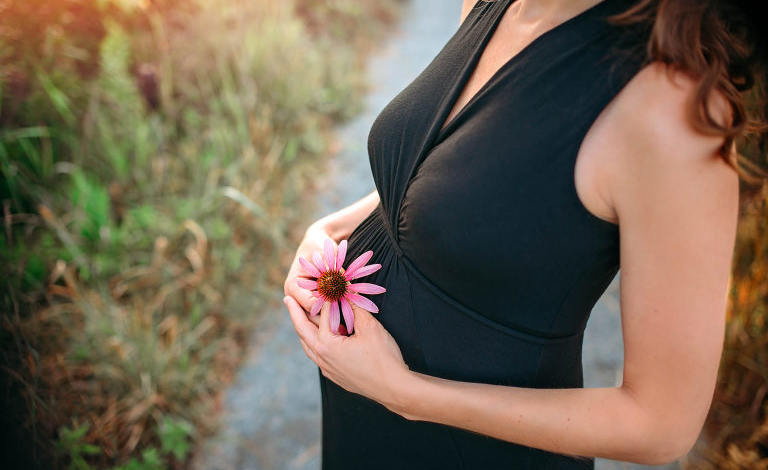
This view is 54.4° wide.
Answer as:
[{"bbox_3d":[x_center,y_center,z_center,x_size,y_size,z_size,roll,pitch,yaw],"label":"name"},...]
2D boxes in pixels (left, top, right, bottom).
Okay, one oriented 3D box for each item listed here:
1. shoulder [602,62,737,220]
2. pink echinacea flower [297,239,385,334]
[{"bbox_3d":[0.251,-0.083,0.660,0.110,0.140,0.105,-9,27,-18],"label":"shoulder"},{"bbox_3d":[-0.045,0.053,0.775,0.092,0.092,0.035,0,-7,18],"label":"pink echinacea flower"}]

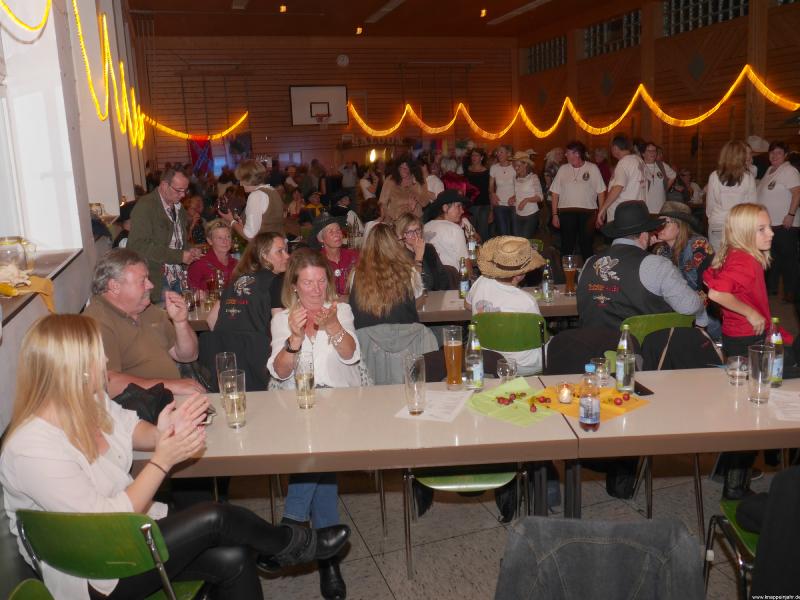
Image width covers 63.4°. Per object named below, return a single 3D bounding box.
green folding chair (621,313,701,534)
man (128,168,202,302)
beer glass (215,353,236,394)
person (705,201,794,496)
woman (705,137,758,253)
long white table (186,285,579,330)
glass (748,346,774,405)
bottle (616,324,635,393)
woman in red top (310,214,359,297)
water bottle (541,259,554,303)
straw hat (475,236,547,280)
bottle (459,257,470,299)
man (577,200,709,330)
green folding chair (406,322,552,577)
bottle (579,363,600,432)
[{"bbox_3d":[1.367,0.449,3.450,0.450,0.800,0.520,-4,11,-6],"label":"green folding chair"},{"bbox_3d":[-1.520,-0.036,4.342,0.460,1.660,0.500,3,13,27],"label":"man"},{"bbox_3d":[-0.658,0.306,2.457,0.074,0.200,0.074,-3,12,0],"label":"beer glass"},{"bbox_3d":[1.530,0.264,2.884,0.420,1.370,0.400,-2,11,5],"label":"person"},{"bbox_3d":[2.797,-0.517,5.518,0.460,1.630,0.330,2,13,21],"label":"woman"},{"bbox_3d":[-0.048,0.396,4.220,2.500,0.730,0.650,-3,11,0],"label":"long white table"},{"bbox_3d":[1.246,0.256,2.235,0.085,0.205,0.085,-3,11,0],"label":"glass"},{"bbox_3d":[0.839,0.216,2.400,0.066,0.252,0.066,-1,13,10],"label":"bottle"},{"bbox_3d":[-0.450,0.016,4.768,0.480,1.240,0.660,-7,13,-18],"label":"woman in red top"},{"bbox_3d":[0.905,-0.120,3.970,0.067,0.258,0.067,-3,11,0],"label":"water bottle"},{"bbox_3d":[0.587,-0.228,3.470,0.340,0.160,0.380,11,24,33],"label":"straw hat"},{"bbox_3d":[0.408,-0.144,4.133,0.068,0.256,0.068,-3,12,0],"label":"bottle"},{"bbox_3d":[1.307,0.097,3.700,0.660,1.360,0.850,4,14,29],"label":"man"},{"bbox_3d":[0.283,0.638,2.732,0.500,0.820,0.560,-3,12,0],"label":"green folding chair"},{"bbox_3d":[0.612,0.315,2.090,0.068,0.222,0.068,-3,11,0],"label":"bottle"}]

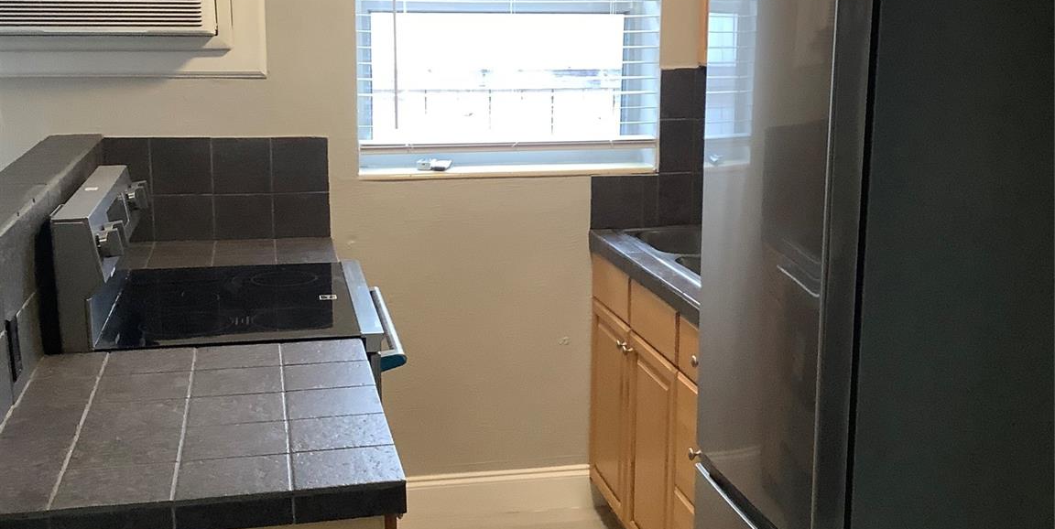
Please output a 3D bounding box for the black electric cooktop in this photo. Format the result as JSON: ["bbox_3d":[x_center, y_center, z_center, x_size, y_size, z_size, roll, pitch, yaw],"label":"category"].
[{"bbox_3d":[-0.687,0.088,2.943,0.535,0.030,0.770,-2,12,-12],"label":"black electric cooktop"}]

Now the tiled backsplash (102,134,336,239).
[{"bbox_3d":[-0.885,-0.210,3.596,0.630,0.300,0.020,-2,12,-12],"label":"tiled backsplash"}]

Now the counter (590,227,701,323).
[{"bbox_3d":[0.625,0.028,3.372,0.630,0.060,1.180,-2,12,-12],"label":"counter"}]

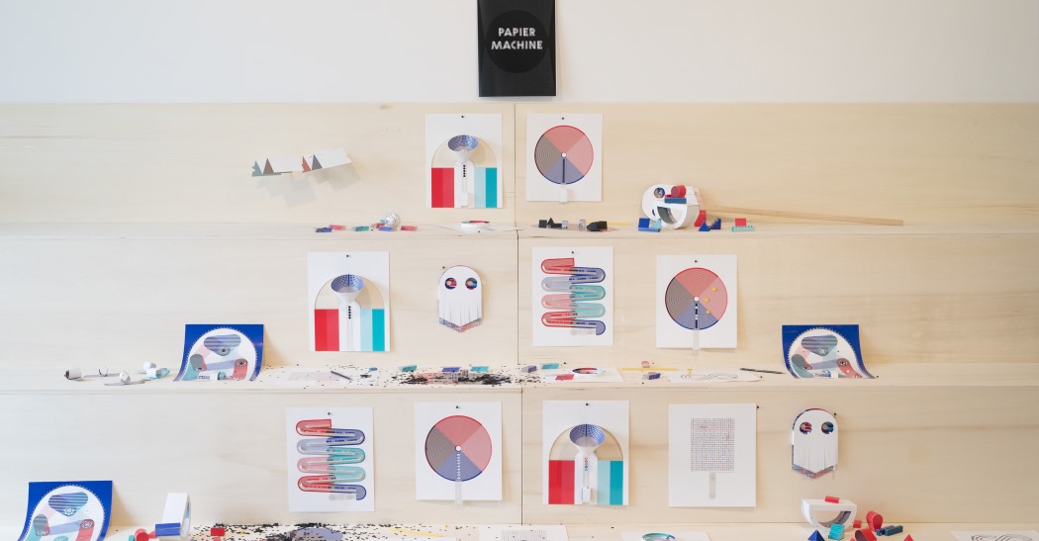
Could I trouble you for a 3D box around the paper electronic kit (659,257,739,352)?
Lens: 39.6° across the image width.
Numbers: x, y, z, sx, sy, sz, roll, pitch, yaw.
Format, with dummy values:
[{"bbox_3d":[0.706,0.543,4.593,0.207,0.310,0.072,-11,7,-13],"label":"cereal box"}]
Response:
[{"bbox_3d":[0.471,0.087,3.817,0.213,0.252,0.020,0,8,-1],"label":"paper electronic kit"}]

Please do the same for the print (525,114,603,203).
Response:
[{"bbox_3d":[0.127,-0.313,4.046,0.213,0.247,0.020,0,8,-1],"label":"print"}]

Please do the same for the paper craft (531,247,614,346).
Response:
[{"bbox_3d":[0.150,0.073,4.060,0.228,0.279,0.012,0,2,0],"label":"paper craft"}]

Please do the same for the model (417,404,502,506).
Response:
[{"bbox_3d":[-0.161,0.483,3.820,0.231,0.268,0.015,0,2,0],"label":"model"}]

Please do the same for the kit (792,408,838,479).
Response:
[{"bbox_3d":[0.732,0.432,3.573,0.111,0.180,0.032,0,8,-1],"label":"kit"}]

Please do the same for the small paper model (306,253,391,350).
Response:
[{"bbox_3d":[-0.512,0.101,4.312,0.243,0.302,0.075,0,8,0],"label":"small paper model"}]

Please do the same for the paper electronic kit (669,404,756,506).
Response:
[{"bbox_3d":[0.528,0.507,3.935,0.241,0.290,0.012,0,7,-1],"label":"paper electronic kit"}]

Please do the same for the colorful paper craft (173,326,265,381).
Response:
[{"bbox_3d":[-0.776,0.211,3.733,0.213,0.110,0.198,0,8,-1],"label":"colorful paper craft"}]

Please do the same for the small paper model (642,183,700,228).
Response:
[{"bbox_3d":[0.455,-0.192,4.349,0.155,0.133,0.075,2,7,21],"label":"small paper model"}]

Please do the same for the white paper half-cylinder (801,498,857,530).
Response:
[{"bbox_3d":[0.767,0.607,3.571,0.117,0.068,0.050,-1,8,-4],"label":"white paper half-cylinder"}]

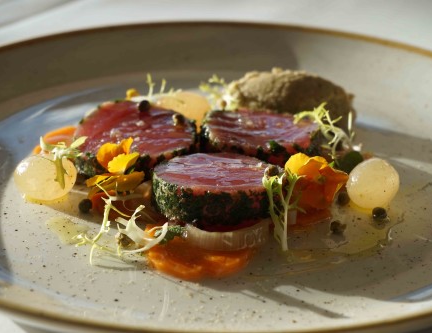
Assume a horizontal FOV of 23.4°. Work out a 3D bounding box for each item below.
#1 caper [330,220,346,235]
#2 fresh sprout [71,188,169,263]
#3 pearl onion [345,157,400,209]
[{"bbox_3d":[0.044,0.022,0.373,0.006,0.005,0.006,1,25,0],"label":"caper"},{"bbox_3d":[-0.033,0.020,0.359,0.034,0.019,0.026,1,25,0],"label":"fresh sprout"},{"bbox_3d":[0.061,0.006,0.403,0.019,0.019,0.019,1,25,0],"label":"pearl onion"}]

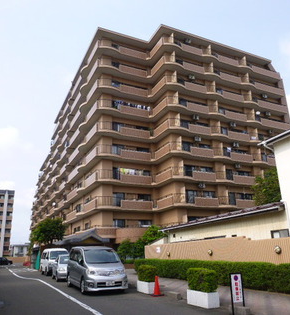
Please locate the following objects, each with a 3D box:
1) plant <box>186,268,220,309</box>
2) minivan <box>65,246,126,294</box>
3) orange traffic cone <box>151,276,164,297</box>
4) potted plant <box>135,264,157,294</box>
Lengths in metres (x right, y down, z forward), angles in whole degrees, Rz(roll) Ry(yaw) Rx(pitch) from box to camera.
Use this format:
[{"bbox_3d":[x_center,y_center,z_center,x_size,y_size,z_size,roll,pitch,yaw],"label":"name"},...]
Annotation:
[{"bbox_3d":[1.745,3.975,9.338,0.500,1.060,1.020,6,-19,-26],"label":"plant"},{"bbox_3d":[-2.364,5.117,14.031,1.710,1.850,4.730,6,-19,-24],"label":"minivan"},{"bbox_3d":[0.482,4.977,11.828,0.390,0.700,0.390,6,-19,-26],"label":"orange traffic cone"},{"bbox_3d":[0.087,4.961,12.374,0.500,0.980,1.020,7,-20,-25],"label":"potted plant"}]

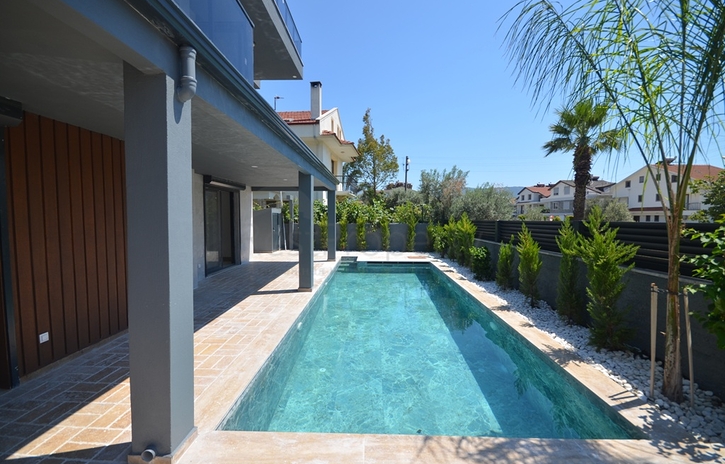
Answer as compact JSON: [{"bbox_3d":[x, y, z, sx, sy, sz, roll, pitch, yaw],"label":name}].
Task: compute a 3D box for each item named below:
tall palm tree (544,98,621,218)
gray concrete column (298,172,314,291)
[{"bbox_3d":[8.854,-2.106,12.142,3.200,6.246,3.200,0,3,2],"label":"tall palm tree"},{"bbox_3d":[-1.214,0.014,6.546,0.270,2.495,0.270,0,3,2],"label":"gray concrete column"}]

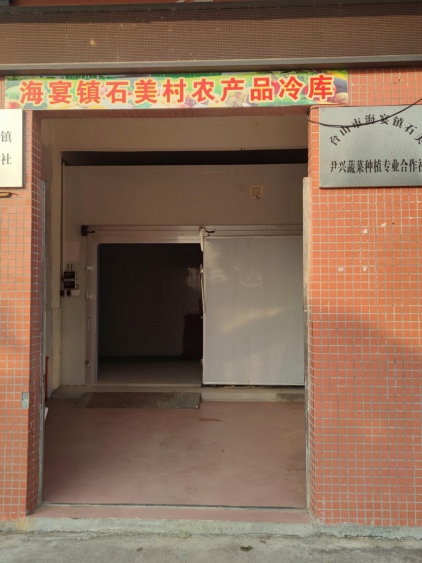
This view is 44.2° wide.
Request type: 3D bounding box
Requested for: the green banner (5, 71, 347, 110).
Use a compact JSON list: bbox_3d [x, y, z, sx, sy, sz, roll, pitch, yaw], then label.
[{"bbox_3d":[-0.233,-1.205,3.280,2.165,0.209,0.015,0,-2,3],"label":"green banner"}]

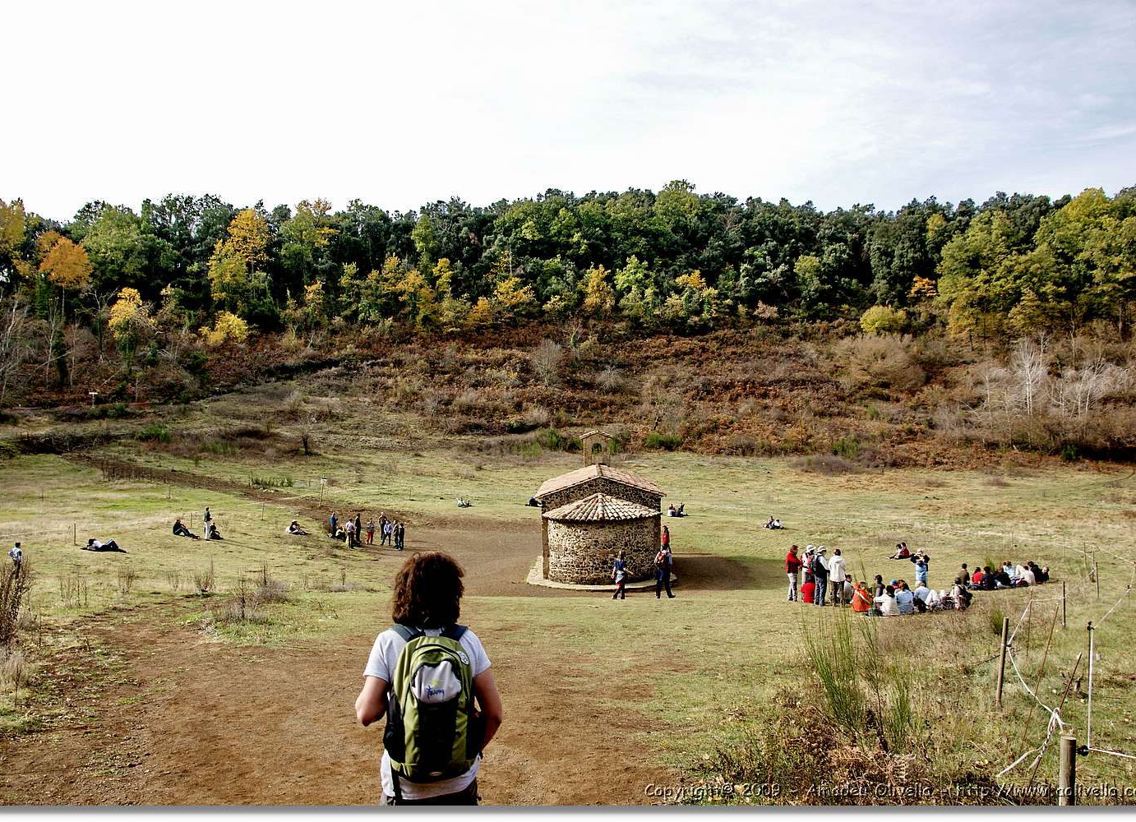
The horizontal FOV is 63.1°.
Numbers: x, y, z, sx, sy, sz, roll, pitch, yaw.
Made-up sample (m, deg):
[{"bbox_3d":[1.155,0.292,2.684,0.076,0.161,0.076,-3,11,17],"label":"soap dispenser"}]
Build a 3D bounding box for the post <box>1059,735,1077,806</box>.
[{"bbox_3d":[2.481,2.141,4.600,0.076,1.050,0.076,1,0,0],"label":"post"}]

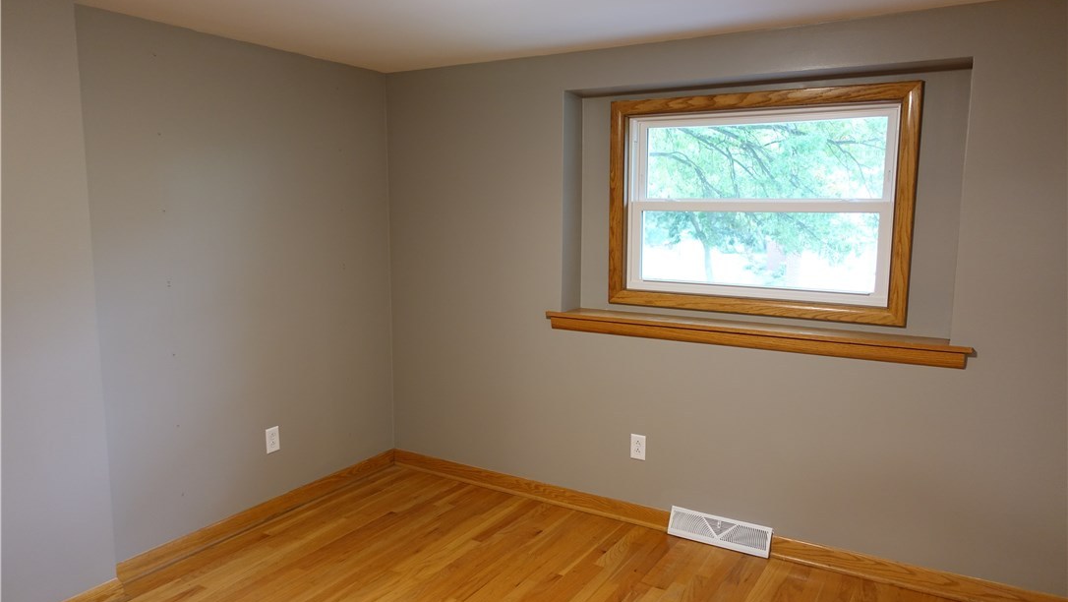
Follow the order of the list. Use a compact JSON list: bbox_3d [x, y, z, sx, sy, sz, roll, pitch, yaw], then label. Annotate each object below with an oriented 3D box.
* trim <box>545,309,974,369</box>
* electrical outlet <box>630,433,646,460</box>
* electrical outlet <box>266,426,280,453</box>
[{"bbox_3d":[0.884,0.147,3.168,1.799,0.084,0.179,5,8,30],"label":"trim"},{"bbox_3d":[0.496,0.698,3.390,0.074,0.119,0.008,5,8,30],"label":"electrical outlet"},{"bbox_3d":[-1.244,0.666,3.404,0.008,0.118,0.073,5,8,30],"label":"electrical outlet"}]

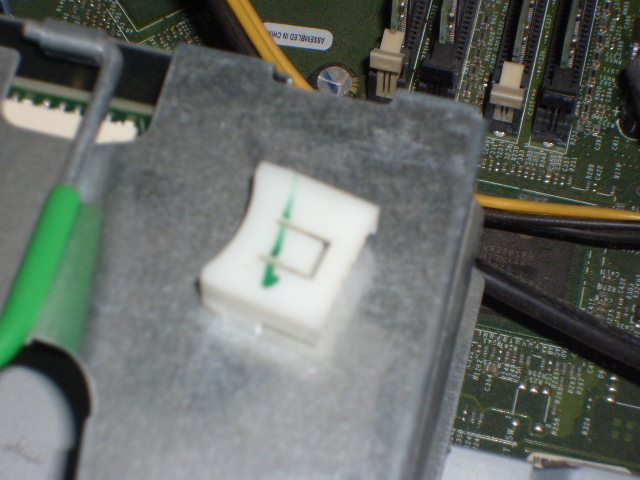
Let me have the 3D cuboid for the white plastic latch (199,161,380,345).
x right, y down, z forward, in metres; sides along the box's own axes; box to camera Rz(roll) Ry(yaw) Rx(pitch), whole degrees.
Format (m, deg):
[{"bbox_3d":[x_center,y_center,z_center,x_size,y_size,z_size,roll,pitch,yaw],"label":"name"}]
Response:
[{"bbox_3d":[-0.004,0.002,0.284,0.019,0.007,0.021,20,64,9],"label":"white plastic latch"}]

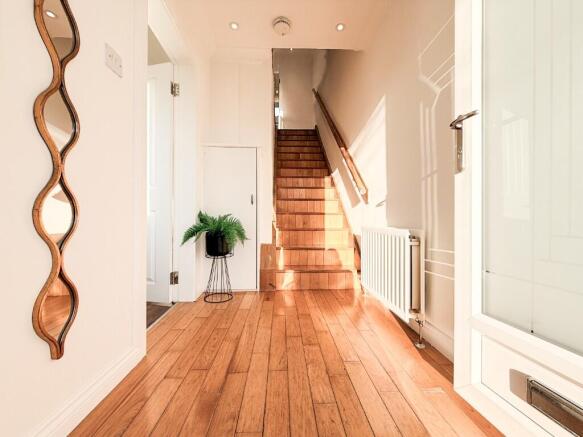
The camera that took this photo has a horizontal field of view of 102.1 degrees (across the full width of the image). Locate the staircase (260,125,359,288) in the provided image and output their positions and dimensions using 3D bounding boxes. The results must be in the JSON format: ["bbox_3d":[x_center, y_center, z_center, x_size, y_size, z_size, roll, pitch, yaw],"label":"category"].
[{"bbox_3d":[0.132,-0.621,3.792,0.960,2.700,3.000,0,-1,-3],"label":"staircase"}]

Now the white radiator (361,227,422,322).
[{"bbox_3d":[0.666,0.325,1.654,0.090,0.500,0.745,0,-1,-3],"label":"white radiator"}]

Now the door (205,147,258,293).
[{"bbox_3d":[-0.589,-0.001,2.275,0.515,1.375,0.040,0,-1,-3],"label":"door"}]

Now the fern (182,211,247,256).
[{"bbox_3d":[-0.639,0.125,2.040,0.510,0.400,0.470,0,-1,-3],"label":"fern"}]

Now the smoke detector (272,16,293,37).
[{"bbox_3d":[-0.079,-1.656,2.037,0.150,0.050,0.150,0,-1,-3],"label":"smoke detector"}]

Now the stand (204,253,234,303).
[{"bbox_3d":[-0.638,0.486,2.074,0.260,0.430,0.260,0,-1,-3],"label":"stand"}]

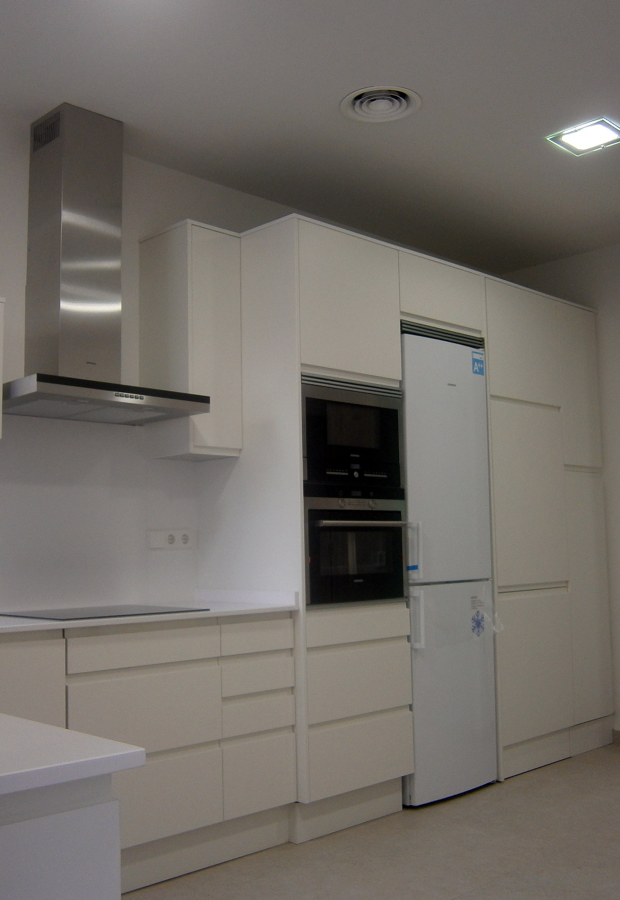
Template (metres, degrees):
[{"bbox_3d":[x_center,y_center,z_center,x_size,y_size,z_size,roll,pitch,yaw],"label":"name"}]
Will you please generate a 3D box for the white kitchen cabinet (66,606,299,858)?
[{"bbox_3d":[-0.609,0.966,3.328,0.946,0.719,0.596,5,-8,-43],"label":"white kitchen cabinet"}]

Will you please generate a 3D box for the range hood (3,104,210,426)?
[{"bbox_3d":[-0.820,-0.729,3.481,0.714,1.177,0.483,5,-8,-43],"label":"range hood"}]

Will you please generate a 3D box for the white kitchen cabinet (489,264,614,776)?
[{"bbox_3d":[1.058,0.395,4.916,1.044,2.421,0.620,5,-8,-43],"label":"white kitchen cabinet"}]

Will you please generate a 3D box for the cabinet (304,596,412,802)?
[{"bbox_3d":[-0.004,1.015,3.845,0.610,0.712,0.620,5,-8,-43],"label":"cabinet"}]

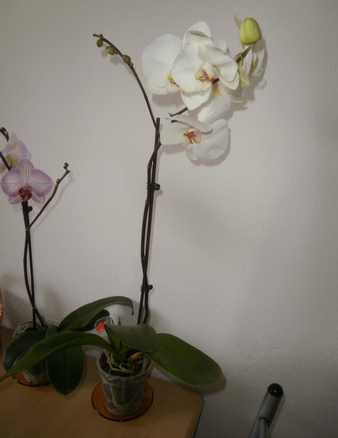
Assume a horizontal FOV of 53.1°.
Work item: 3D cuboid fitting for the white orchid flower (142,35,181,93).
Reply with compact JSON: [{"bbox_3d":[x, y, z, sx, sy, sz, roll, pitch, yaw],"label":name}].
[{"bbox_3d":[-0.001,-0.221,0.483,0.082,0.088,0.045,6,20,4],"label":"white orchid flower"}]

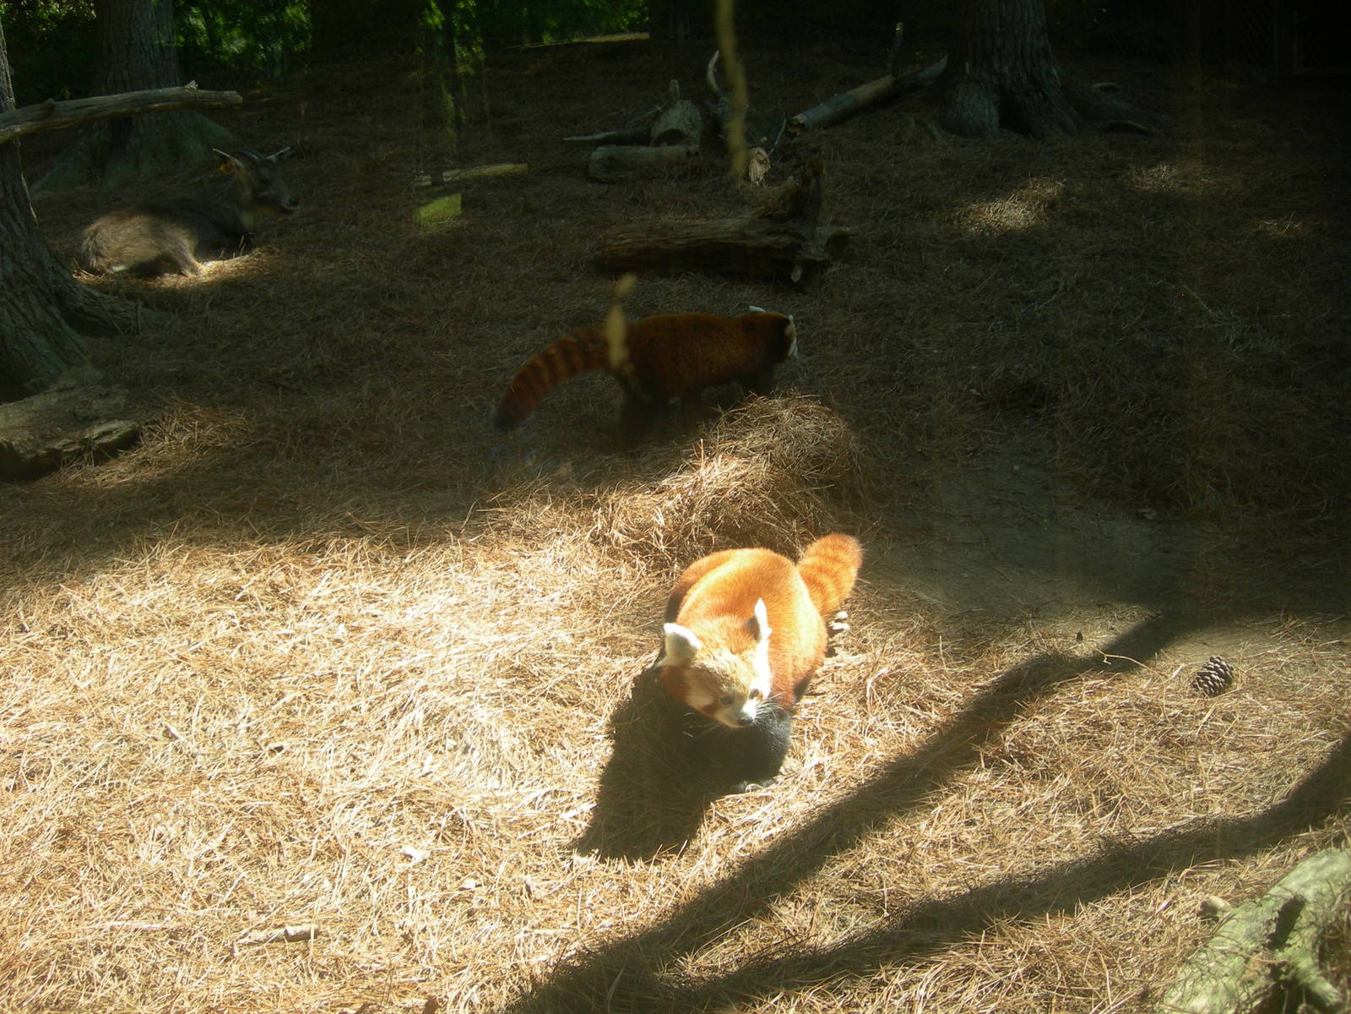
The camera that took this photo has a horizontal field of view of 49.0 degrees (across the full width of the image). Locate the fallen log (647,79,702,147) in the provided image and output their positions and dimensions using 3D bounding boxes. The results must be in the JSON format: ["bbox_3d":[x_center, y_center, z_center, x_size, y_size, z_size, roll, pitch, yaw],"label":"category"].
[{"bbox_3d":[0.003,-2.419,9.150,0.340,0.420,0.380,0,13,0],"label":"fallen log"}]

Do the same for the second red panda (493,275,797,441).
[{"bbox_3d":[-0.078,-0.392,4.278,0.880,0.350,0.240,-4,16,-15],"label":"second red panda"}]

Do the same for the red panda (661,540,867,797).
[{"bbox_3d":[0.155,0.222,2.877,0.330,0.330,0.840,3,16,11],"label":"red panda"}]

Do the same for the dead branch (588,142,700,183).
[{"bbox_3d":[-0.176,-1.952,8.400,0.640,0.220,0.240,-3,16,-11],"label":"dead branch"}]

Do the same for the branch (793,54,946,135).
[{"bbox_3d":[1.460,-2.992,10.750,0.160,0.160,2.343,12,29,32],"label":"branch"}]

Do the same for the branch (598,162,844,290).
[{"bbox_3d":[0.194,-1.161,6.120,1.020,0.500,0.450,-1,16,-5],"label":"branch"}]

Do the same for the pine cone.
[{"bbox_3d":[1.030,0.325,2.841,0.075,0.066,0.070,-5,14,-22],"label":"pine cone"}]

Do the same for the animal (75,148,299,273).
[{"bbox_3d":[-2.102,-1.259,6.400,0.930,0.530,0.380,-4,14,-16],"label":"animal"}]

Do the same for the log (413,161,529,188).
[{"bbox_3d":[-1.126,-1.824,8.198,0.686,0.080,0.100,-10,21,-29],"label":"log"}]

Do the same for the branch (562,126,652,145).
[{"bbox_3d":[-0.431,-2.345,9.400,0.580,0.110,0.140,-3,16,-11],"label":"branch"}]

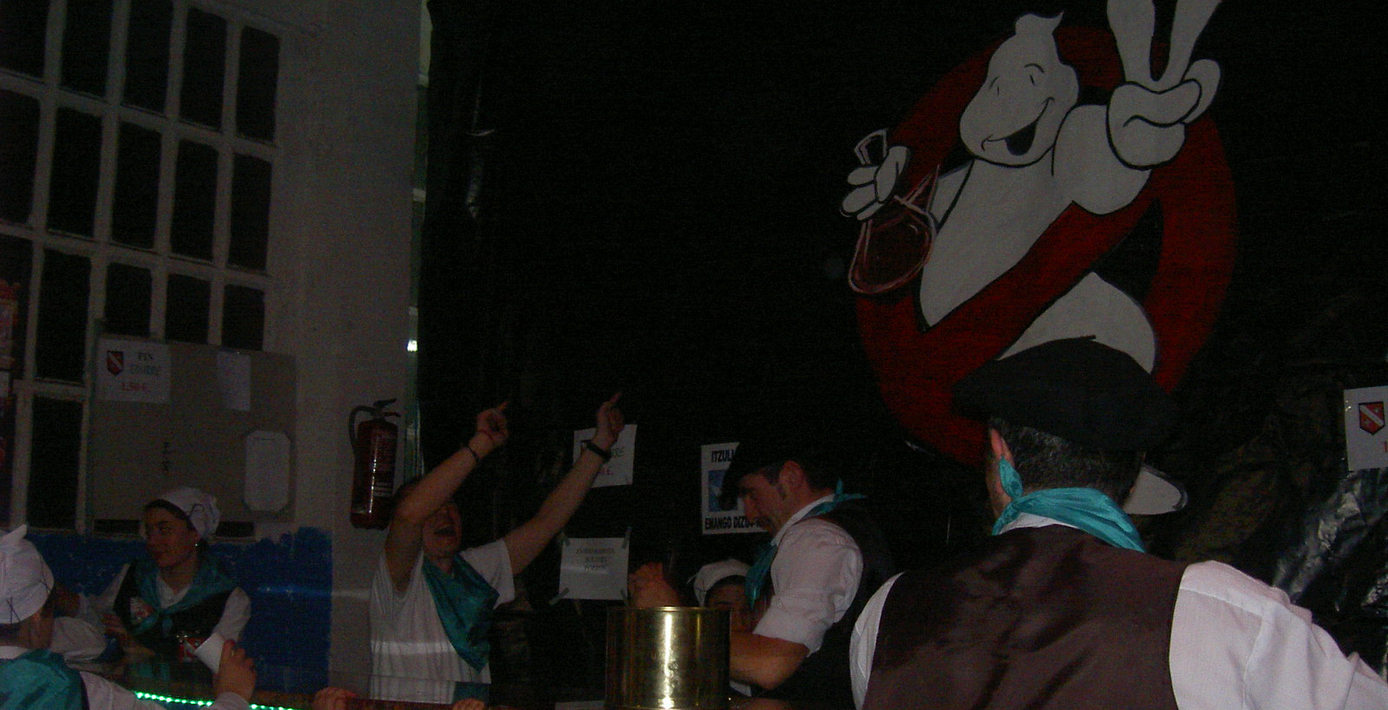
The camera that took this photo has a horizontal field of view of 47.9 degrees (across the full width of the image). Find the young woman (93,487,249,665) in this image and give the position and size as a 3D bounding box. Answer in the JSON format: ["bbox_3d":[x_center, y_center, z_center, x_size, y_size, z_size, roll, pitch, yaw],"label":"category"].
[{"bbox_3d":[-1.580,1.200,4.640,0.470,1.620,0.360,-1,-8,13],"label":"young woman"}]

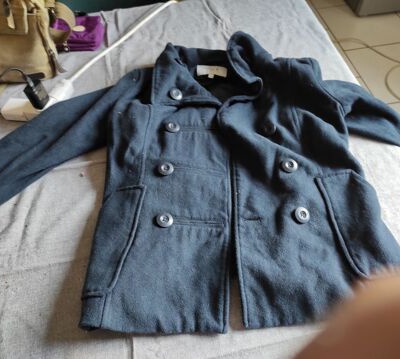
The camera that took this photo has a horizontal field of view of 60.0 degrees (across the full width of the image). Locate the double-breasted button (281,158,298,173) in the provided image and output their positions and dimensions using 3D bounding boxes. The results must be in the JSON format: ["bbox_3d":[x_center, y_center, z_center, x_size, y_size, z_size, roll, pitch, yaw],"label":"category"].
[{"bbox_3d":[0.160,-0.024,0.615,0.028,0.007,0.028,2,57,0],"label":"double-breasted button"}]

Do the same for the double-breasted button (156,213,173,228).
[{"bbox_3d":[-0.059,0.070,0.587,0.028,0.007,0.028,4,51,-4],"label":"double-breasted button"}]

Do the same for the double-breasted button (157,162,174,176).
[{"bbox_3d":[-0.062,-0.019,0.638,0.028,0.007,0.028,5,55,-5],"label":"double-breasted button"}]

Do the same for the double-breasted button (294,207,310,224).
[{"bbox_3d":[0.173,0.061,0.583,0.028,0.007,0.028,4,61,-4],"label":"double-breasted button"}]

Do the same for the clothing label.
[{"bbox_3d":[0.030,-0.255,0.820,0.072,0.006,0.033,3,76,0],"label":"clothing label"}]

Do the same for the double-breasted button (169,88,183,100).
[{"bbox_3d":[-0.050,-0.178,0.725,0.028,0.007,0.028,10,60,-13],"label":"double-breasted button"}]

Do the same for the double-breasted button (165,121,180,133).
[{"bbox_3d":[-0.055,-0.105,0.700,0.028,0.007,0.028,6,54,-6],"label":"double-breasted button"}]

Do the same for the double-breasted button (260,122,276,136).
[{"bbox_3d":[0.138,-0.100,0.690,0.028,0.007,0.028,-3,55,7],"label":"double-breasted button"}]

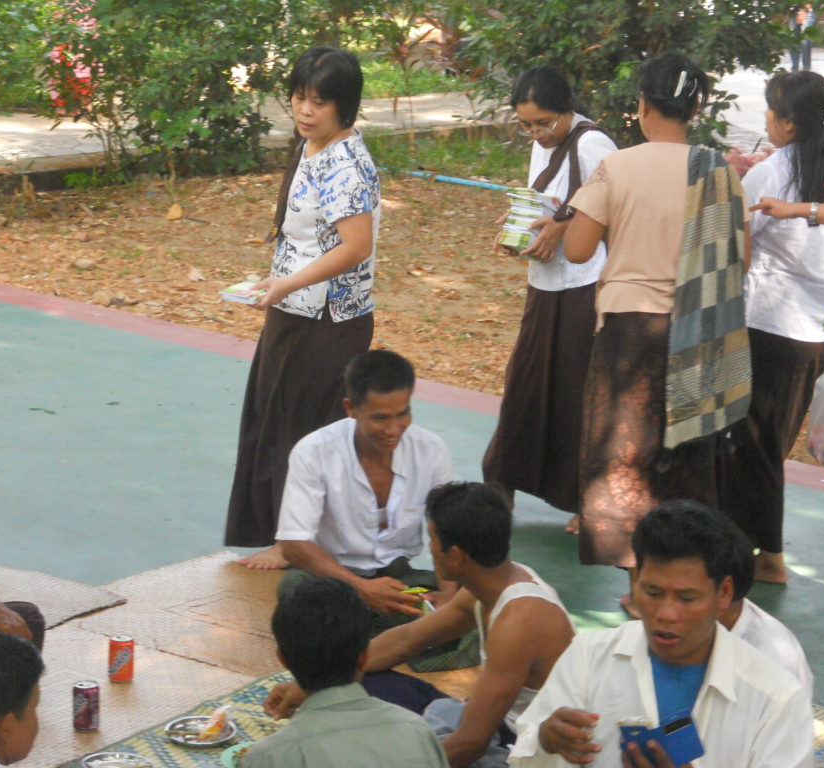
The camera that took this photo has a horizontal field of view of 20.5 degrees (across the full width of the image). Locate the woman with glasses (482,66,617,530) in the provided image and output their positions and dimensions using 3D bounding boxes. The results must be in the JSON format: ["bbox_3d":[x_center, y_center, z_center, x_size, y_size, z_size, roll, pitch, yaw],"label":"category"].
[{"bbox_3d":[0.444,-0.263,7.348,0.440,1.514,0.440,12,18,42],"label":"woman with glasses"}]

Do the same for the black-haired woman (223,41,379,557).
[{"bbox_3d":[-0.332,-0.237,7.027,0.480,1.595,0.430,-7,15,-29],"label":"black-haired woman"}]

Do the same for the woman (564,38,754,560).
[{"bbox_3d":[0.707,-0.132,6.537,0.480,1.628,0.380,-4,14,-19],"label":"woman"}]

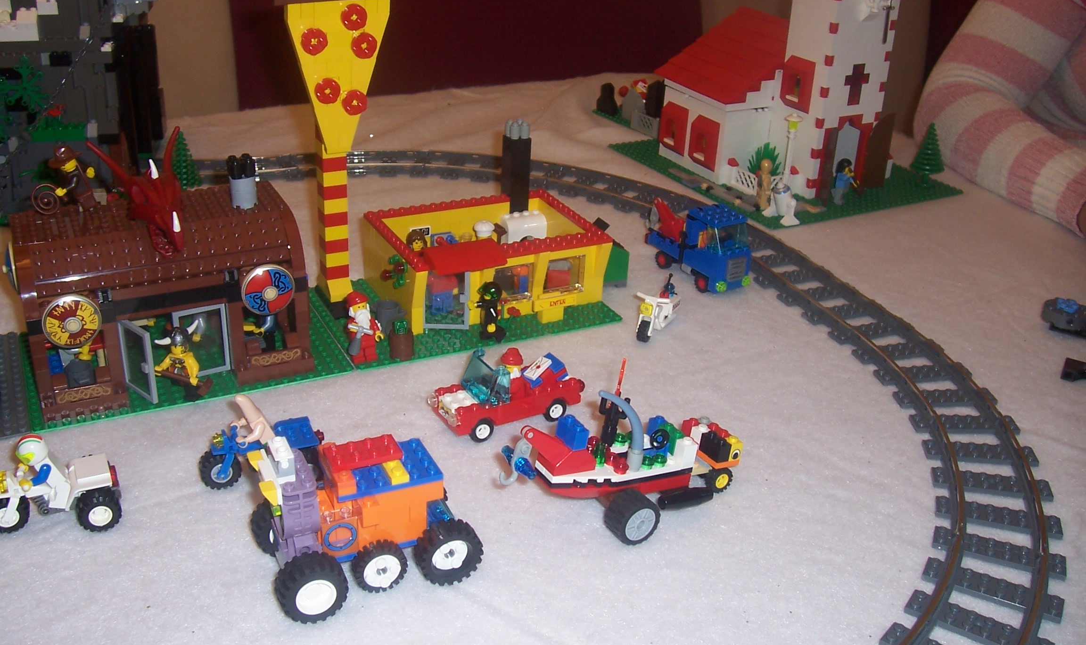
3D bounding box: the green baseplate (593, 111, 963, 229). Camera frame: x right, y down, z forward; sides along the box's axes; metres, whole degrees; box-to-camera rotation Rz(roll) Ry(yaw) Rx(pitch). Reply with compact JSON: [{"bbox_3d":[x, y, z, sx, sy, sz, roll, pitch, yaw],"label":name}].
[{"bbox_3d":[0.211,-0.180,1.107,0.256,0.005,0.370,-13,31,-28],"label":"green baseplate"}]

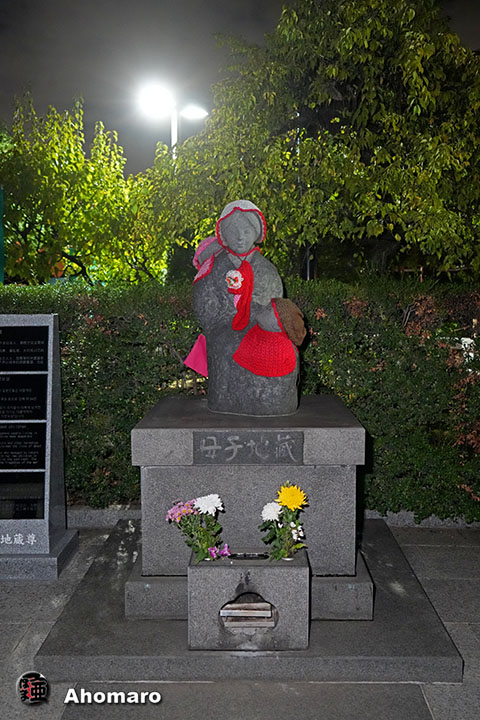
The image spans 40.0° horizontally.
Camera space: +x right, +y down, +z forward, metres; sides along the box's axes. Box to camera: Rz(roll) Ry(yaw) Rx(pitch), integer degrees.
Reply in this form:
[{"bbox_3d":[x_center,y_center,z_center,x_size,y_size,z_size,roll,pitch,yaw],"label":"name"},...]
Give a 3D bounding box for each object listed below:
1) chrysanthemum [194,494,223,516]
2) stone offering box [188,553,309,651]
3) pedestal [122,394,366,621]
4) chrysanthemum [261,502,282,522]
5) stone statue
[{"bbox_3d":[-0.130,0.607,2.754,0.118,0.092,0.105,0,5,1],"label":"chrysanthemum"},{"bbox_3d":[0.039,0.997,2.756,0.486,0.353,0.181,0,5,1],"label":"stone offering box"},{"bbox_3d":[0.051,0.681,3.429,1.099,0.855,1.077,0,5,1],"label":"pedestal"},{"bbox_3d":[0.132,0.635,2.750,0.092,0.088,0.085,0,5,1],"label":"chrysanthemum"},{"bbox_3d":[0.033,-0.268,3.350,0.600,1.050,0.500,0,5,1],"label":"stone statue"}]

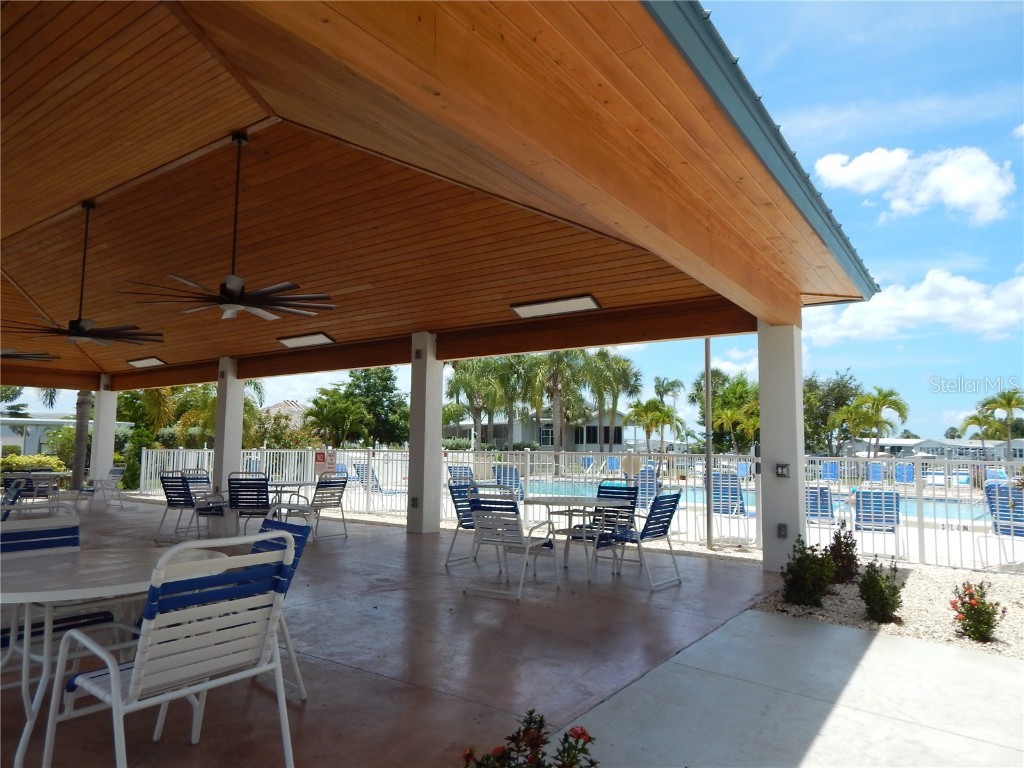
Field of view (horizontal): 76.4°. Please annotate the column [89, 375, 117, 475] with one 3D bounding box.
[{"bbox_3d":[-9.937,1.260,15.854,0.361,2.945,0.361,-3,-7,34],"label":"column"}]

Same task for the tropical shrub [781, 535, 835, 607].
[{"bbox_3d":[2.460,1.554,5.394,0.420,0.570,0.420,-2,-6,24],"label":"tropical shrub"}]

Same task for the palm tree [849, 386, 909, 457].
[{"bbox_3d":[16.296,2.234,28.617,2.450,4.267,2.450,-2,-6,29],"label":"palm tree"}]

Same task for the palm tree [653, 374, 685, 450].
[{"bbox_3d":[13.930,3.064,57.667,2.800,7.317,2.800,-1,-5,14],"label":"palm tree"}]

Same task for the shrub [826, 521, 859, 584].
[{"bbox_3d":[3.236,1.644,6.416,0.330,0.577,0.330,0,-6,0],"label":"shrub"}]

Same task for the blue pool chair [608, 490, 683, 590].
[{"bbox_3d":[1.170,1.440,6.263,0.704,0.922,0.576,-3,-7,35],"label":"blue pool chair"}]

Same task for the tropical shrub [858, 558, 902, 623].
[{"bbox_3d":[2.819,1.572,4.959,0.320,0.459,0.320,-3,-6,29],"label":"tropical shrub"}]

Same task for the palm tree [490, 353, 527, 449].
[{"bbox_3d":[-0.147,1.549,36.950,2.400,6.623,2.400,0,-6,0],"label":"palm tree"}]

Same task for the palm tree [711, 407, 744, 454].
[{"bbox_3d":[11.303,2.831,33.849,1.850,3.325,1.850,-1,-5,18],"label":"palm tree"}]

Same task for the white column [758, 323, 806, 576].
[{"bbox_3d":[2.882,0.642,6.989,0.346,2.688,0.346,-3,-7,35],"label":"white column"}]

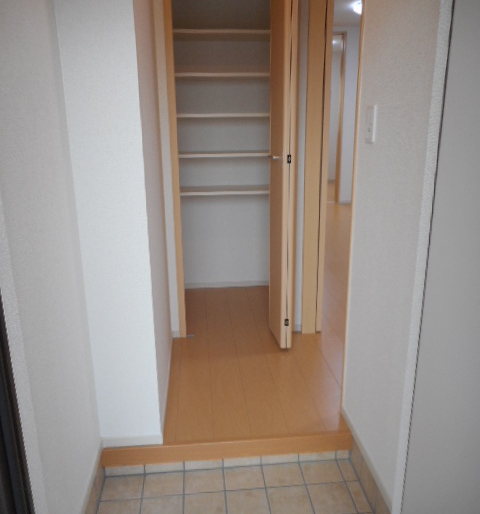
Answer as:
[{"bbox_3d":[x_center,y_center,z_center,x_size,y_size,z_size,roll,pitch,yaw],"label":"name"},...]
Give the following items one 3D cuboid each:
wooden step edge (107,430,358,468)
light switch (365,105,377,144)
[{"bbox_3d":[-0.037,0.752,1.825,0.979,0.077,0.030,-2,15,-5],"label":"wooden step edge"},{"bbox_3d":[0.433,-0.435,1.530,0.009,0.120,0.070,-2,15,-5],"label":"light switch"}]

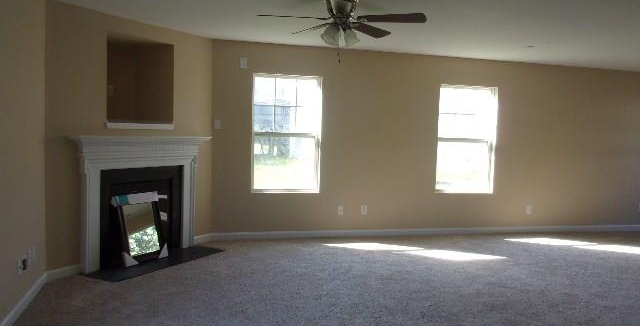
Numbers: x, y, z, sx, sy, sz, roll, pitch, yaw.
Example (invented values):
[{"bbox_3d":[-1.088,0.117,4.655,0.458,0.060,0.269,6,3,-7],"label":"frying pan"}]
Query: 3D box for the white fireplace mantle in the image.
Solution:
[{"bbox_3d":[-1.794,0.376,5.412,0.202,1.298,1.717,5,5,30],"label":"white fireplace mantle"}]

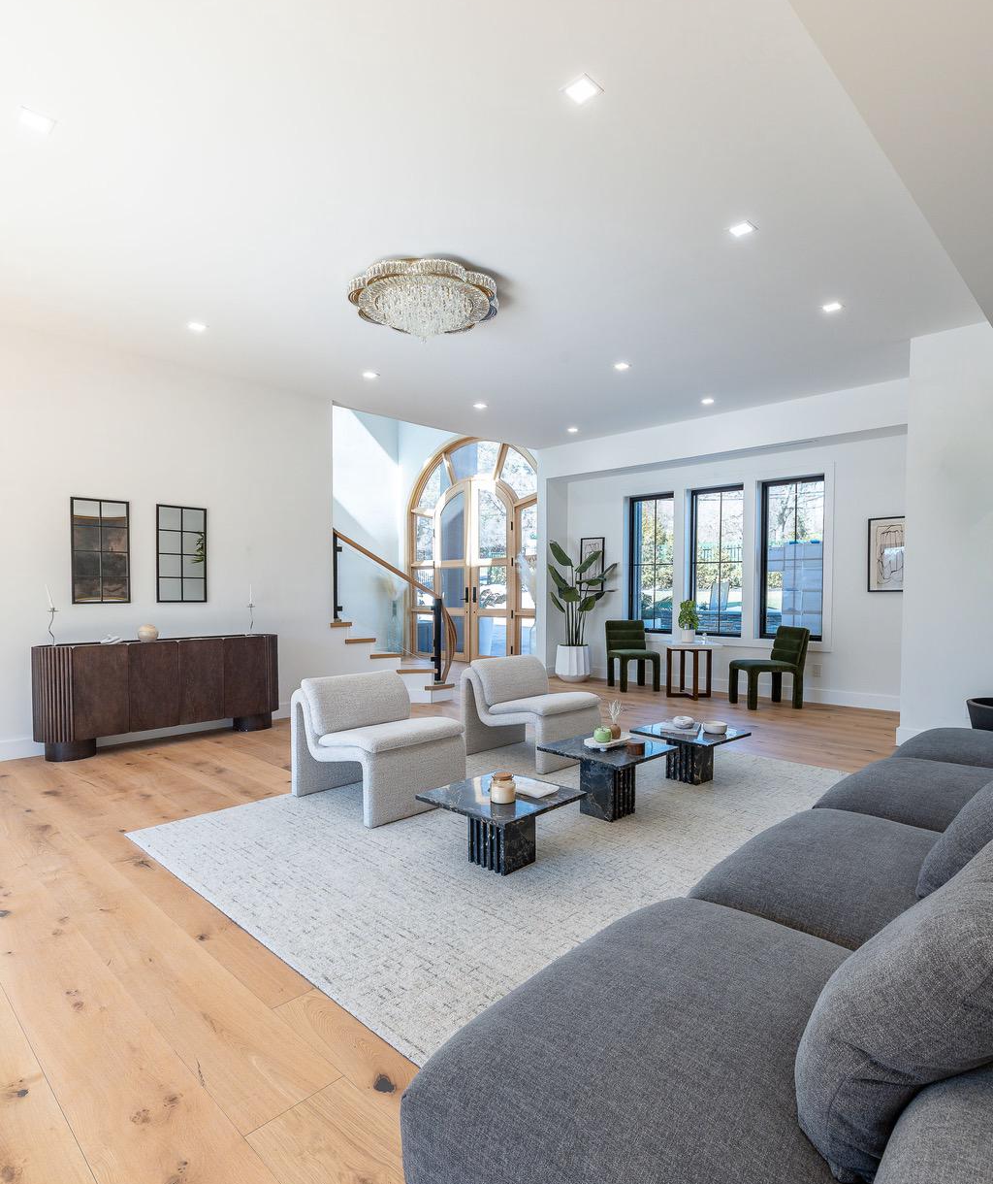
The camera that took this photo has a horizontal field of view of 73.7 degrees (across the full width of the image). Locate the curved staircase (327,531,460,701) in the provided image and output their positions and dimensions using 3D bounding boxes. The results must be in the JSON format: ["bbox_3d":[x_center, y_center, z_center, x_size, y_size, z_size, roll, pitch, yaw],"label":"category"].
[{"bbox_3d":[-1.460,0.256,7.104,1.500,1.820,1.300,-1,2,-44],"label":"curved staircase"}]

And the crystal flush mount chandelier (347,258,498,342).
[{"bbox_3d":[-0.448,-1.671,3.997,0.890,0.340,0.890,0,1,0],"label":"crystal flush mount chandelier"}]

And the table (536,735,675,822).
[{"bbox_3d":[0.612,1.059,3.720,0.560,0.355,0.550,-1,2,-44],"label":"table"}]

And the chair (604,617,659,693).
[{"bbox_3d":[1.639,0.757,7.985,0.490,0.790,0.580,0,1,-10],"label":"chair"}]

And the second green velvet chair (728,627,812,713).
[{"bbox_3d":[2.859,0.770,6.915,0.600,0.810,0.500,0,1,-10],"label":"second green velvet chair"}]

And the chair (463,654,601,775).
[{"bbox_3d":[0.275,0.863,4.893,0.690,0.700,0.770,-1,2,-44],"label":"chair"}]

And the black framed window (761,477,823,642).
[{"bbox_3d":[3.238,-0.342,7.228,0.680,1.760,0.100,0,1,44],"label":"black framed window"}]

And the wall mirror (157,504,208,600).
[{"bbox_3d":[-2.621,-0.310,5.535,0.030,0.800,0.410,0,1,44],"label":"wall mirror"}]

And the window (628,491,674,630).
[{"bbox_3d":[1.994,-0.347,8.431,0.680,1.760,0.100,0,1,44],"label":"window"}]

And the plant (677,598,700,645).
[{"bbox_3d":[2.153,0.326,7.420,0.255,0.495,0.255,-1,2,-44],"label":"plant"}]

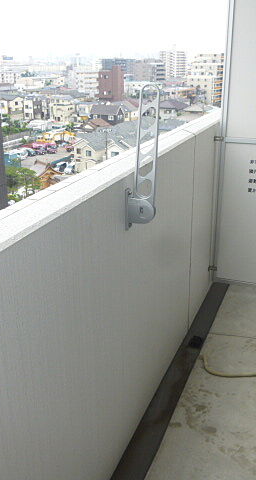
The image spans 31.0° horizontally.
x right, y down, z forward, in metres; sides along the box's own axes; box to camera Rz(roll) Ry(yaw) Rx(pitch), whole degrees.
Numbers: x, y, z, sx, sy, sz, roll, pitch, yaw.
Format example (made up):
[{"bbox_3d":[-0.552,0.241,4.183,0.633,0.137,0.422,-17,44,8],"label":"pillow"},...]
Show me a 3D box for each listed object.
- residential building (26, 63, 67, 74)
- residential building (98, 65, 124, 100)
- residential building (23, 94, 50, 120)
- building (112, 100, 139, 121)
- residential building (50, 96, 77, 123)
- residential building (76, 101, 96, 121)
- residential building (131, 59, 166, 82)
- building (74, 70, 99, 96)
[{"bbox_3d":[-125.632,-267.195,727.578,55.758,20.098,19.515,3,22,11],"label":"residential building"},{"bbox_3d":[-9.161,-89.411,265.682,11.589,19.519,10.430,6,23,19],"label":"residential building"},{"bbox_3d":[-38.608,-56.369,195.618,8.657,9.965,6.926,4,22,14],"label":"residential building"},{"bbox_3d":[-0.504,-52.026,186.171,8.073,7.231,8.073,6,23,19],"label":"building"},{"bbox_3d":[-25.633,-52.173,184.439,7.519,9.749,6.767,5,22,16],"label":"residential building"},{"bbox_3d":[-16.606,-53.147,189.317,6.796,7.669,6.796,5,22,16],"label":"residential building"},{"bbox_3d":[14.730,-121.870,343.644,21.678,22.472,20.646,8,23,23],"label":"residential building"},{"bbox_3d":[-25.552,-99.622,296.949,13.732,16.493,9.613,6,23,19],"label":"building"}]

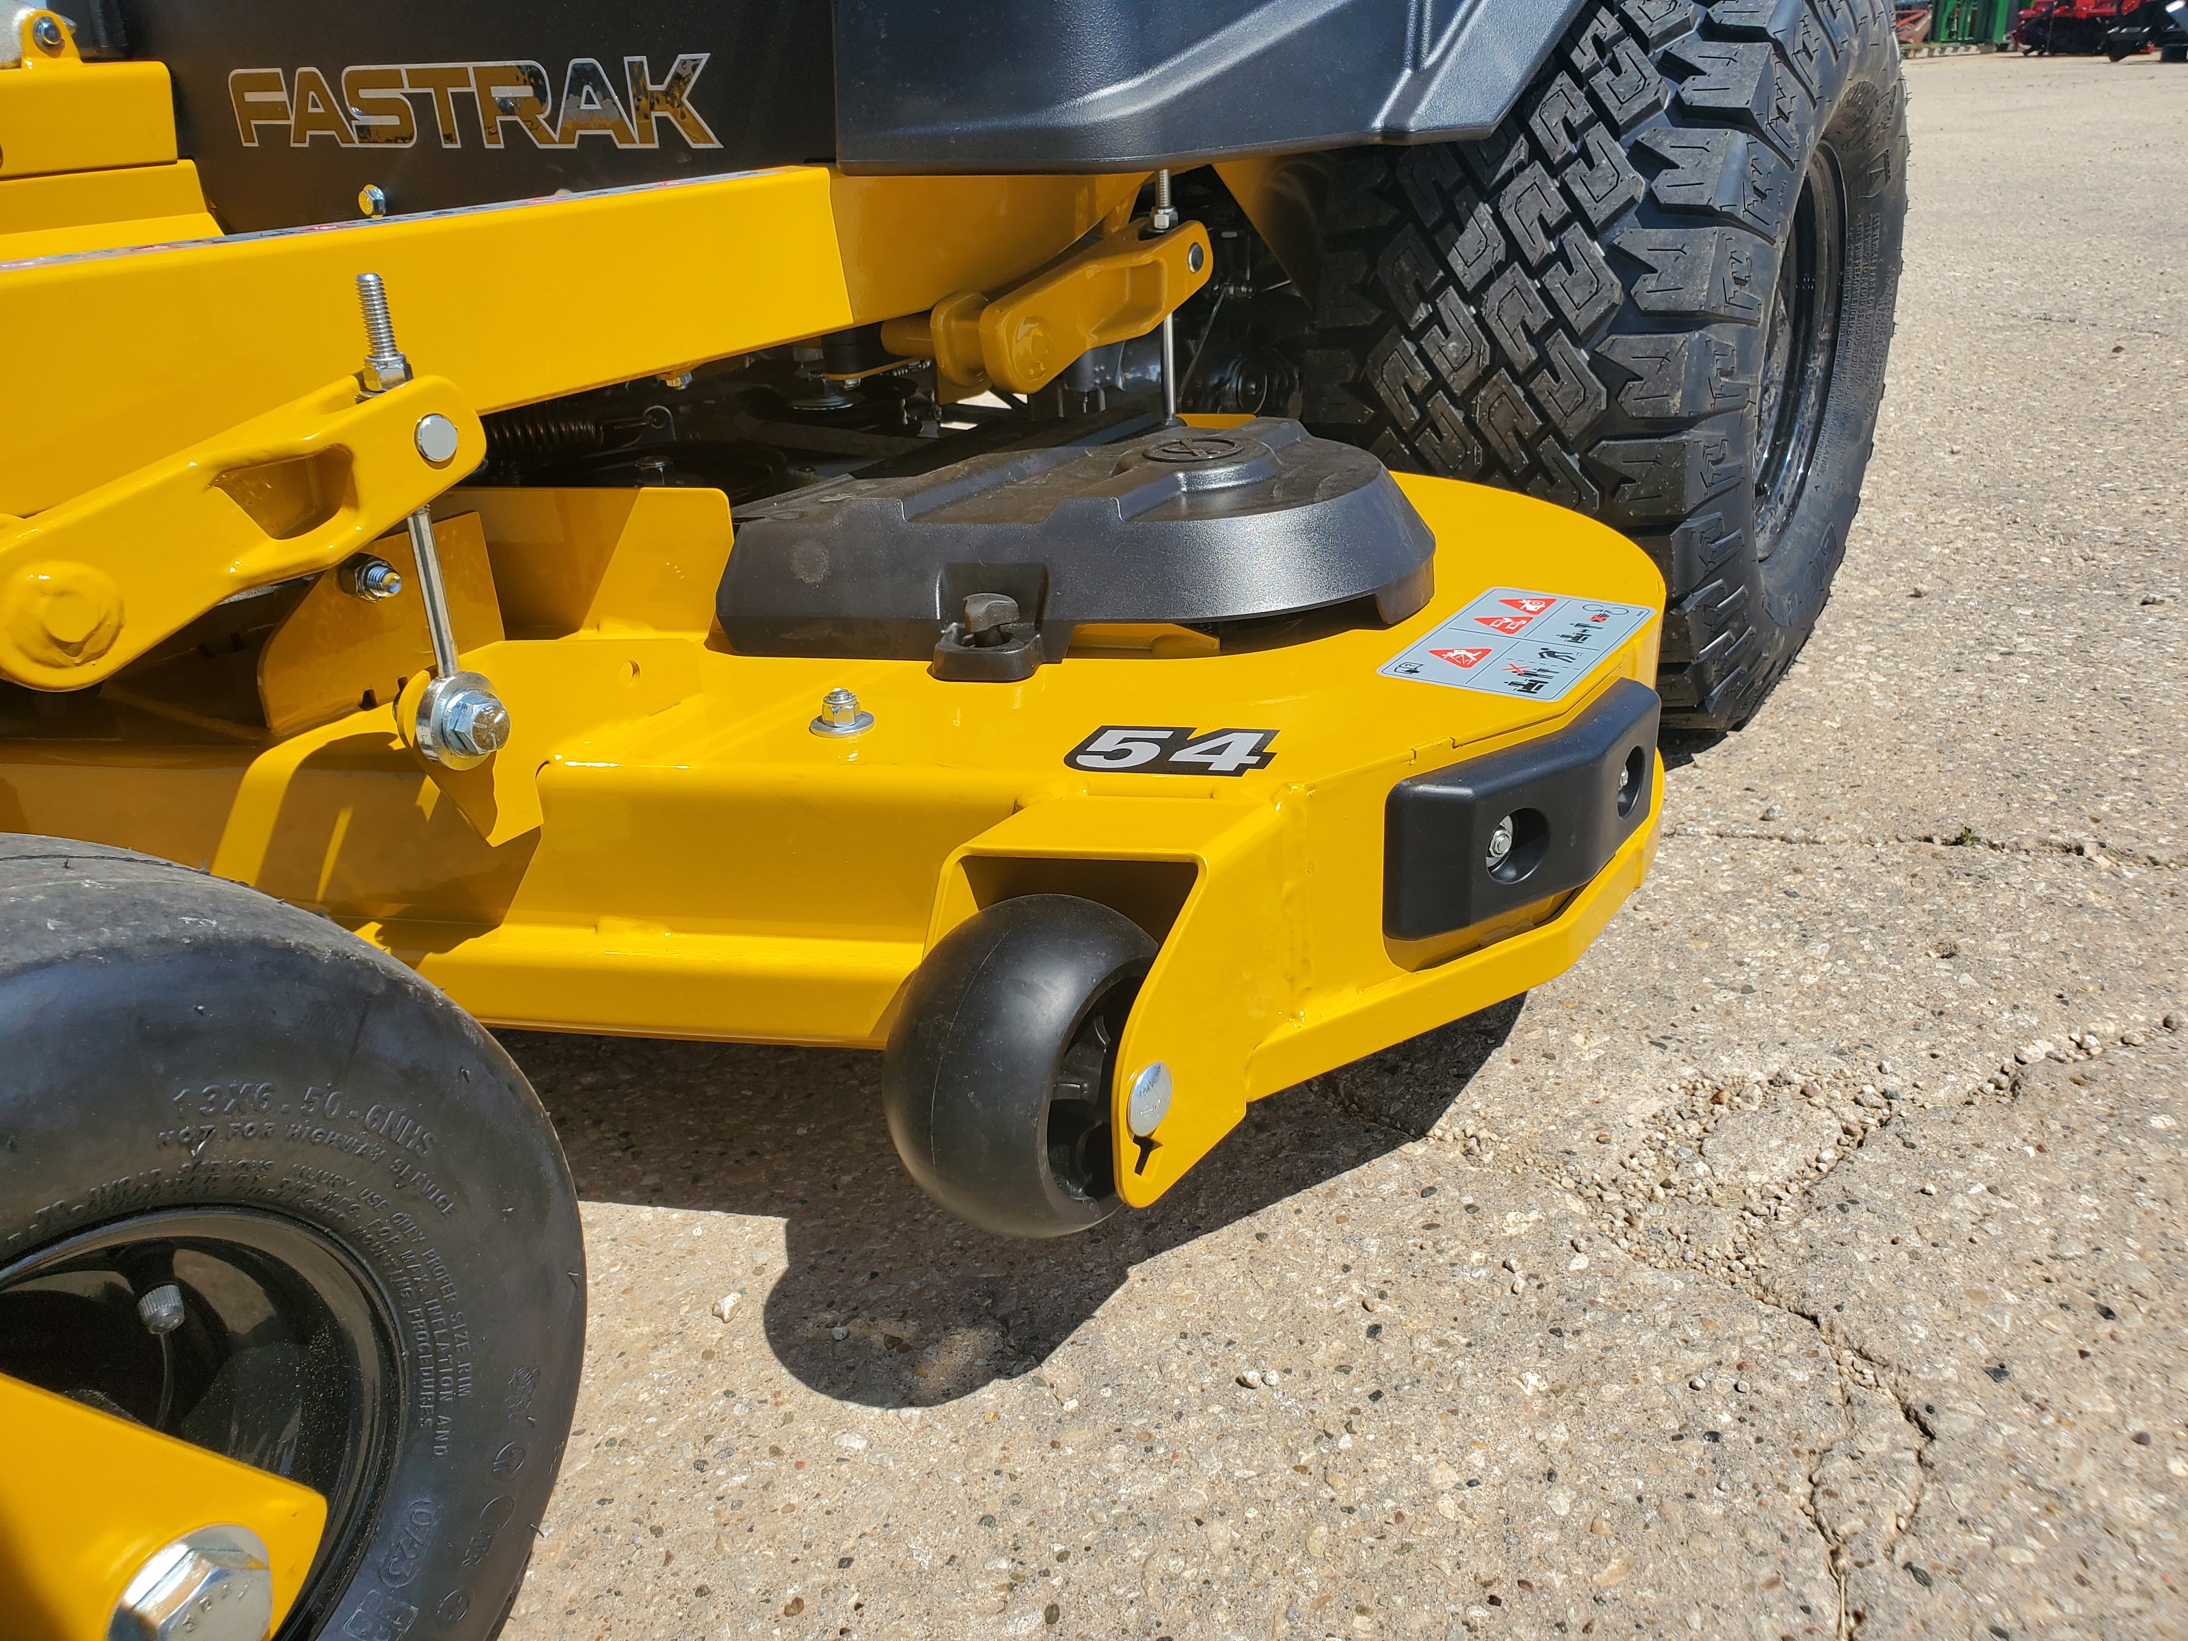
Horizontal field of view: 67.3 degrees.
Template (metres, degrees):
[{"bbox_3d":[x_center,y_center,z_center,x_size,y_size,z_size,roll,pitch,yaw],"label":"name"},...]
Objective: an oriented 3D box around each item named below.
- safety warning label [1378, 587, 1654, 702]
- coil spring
[{"bbox_3d":[0.192,-0.081,0.736,0.083,0.002,0.134,14,31,32],"label":"safety warning label"},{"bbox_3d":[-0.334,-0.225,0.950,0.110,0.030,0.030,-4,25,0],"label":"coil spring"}]

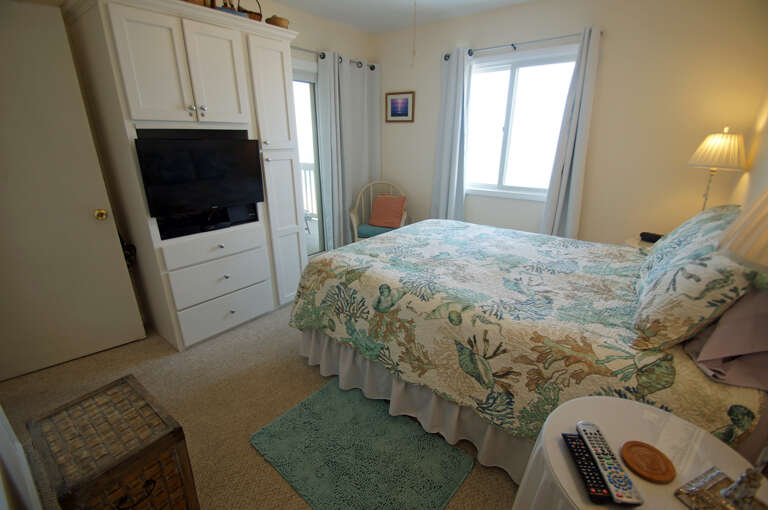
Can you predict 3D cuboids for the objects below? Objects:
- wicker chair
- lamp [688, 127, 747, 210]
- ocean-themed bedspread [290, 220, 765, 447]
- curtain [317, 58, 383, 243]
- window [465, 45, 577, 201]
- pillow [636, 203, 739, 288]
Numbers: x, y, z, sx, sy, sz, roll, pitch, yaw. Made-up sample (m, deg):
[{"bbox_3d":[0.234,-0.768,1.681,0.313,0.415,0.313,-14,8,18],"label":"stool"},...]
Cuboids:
[{"bbox_3d":[-0.059,-0.486,4.250,0.680,0.900,0.620,0,19,0],"label":"wicker chair"},{"bbox_3d":[2.422,-0.487,2.388,0.320,0.870,0.320,15,23,36],"label":"lamp"},{"bbox_3d":[0.702,0.219,2.042,2.020,0.440,1.660,15,23,36],"label":"ocean-themed bedspread"},{"bbox_3d":[-0.399,-1.300,4.336,0.130,2.360,1.020,15,23,36],"label":"curtain"},{"bbox_3d":[1.434,-1.409,3.644,1.180,1.530,0.100,15,23,36],"label":"window"},{"bbox_3d":[1.694,-0.051,1.756,0.680,0.460,0.160,-22,71,-48],"label":"pillow"}]

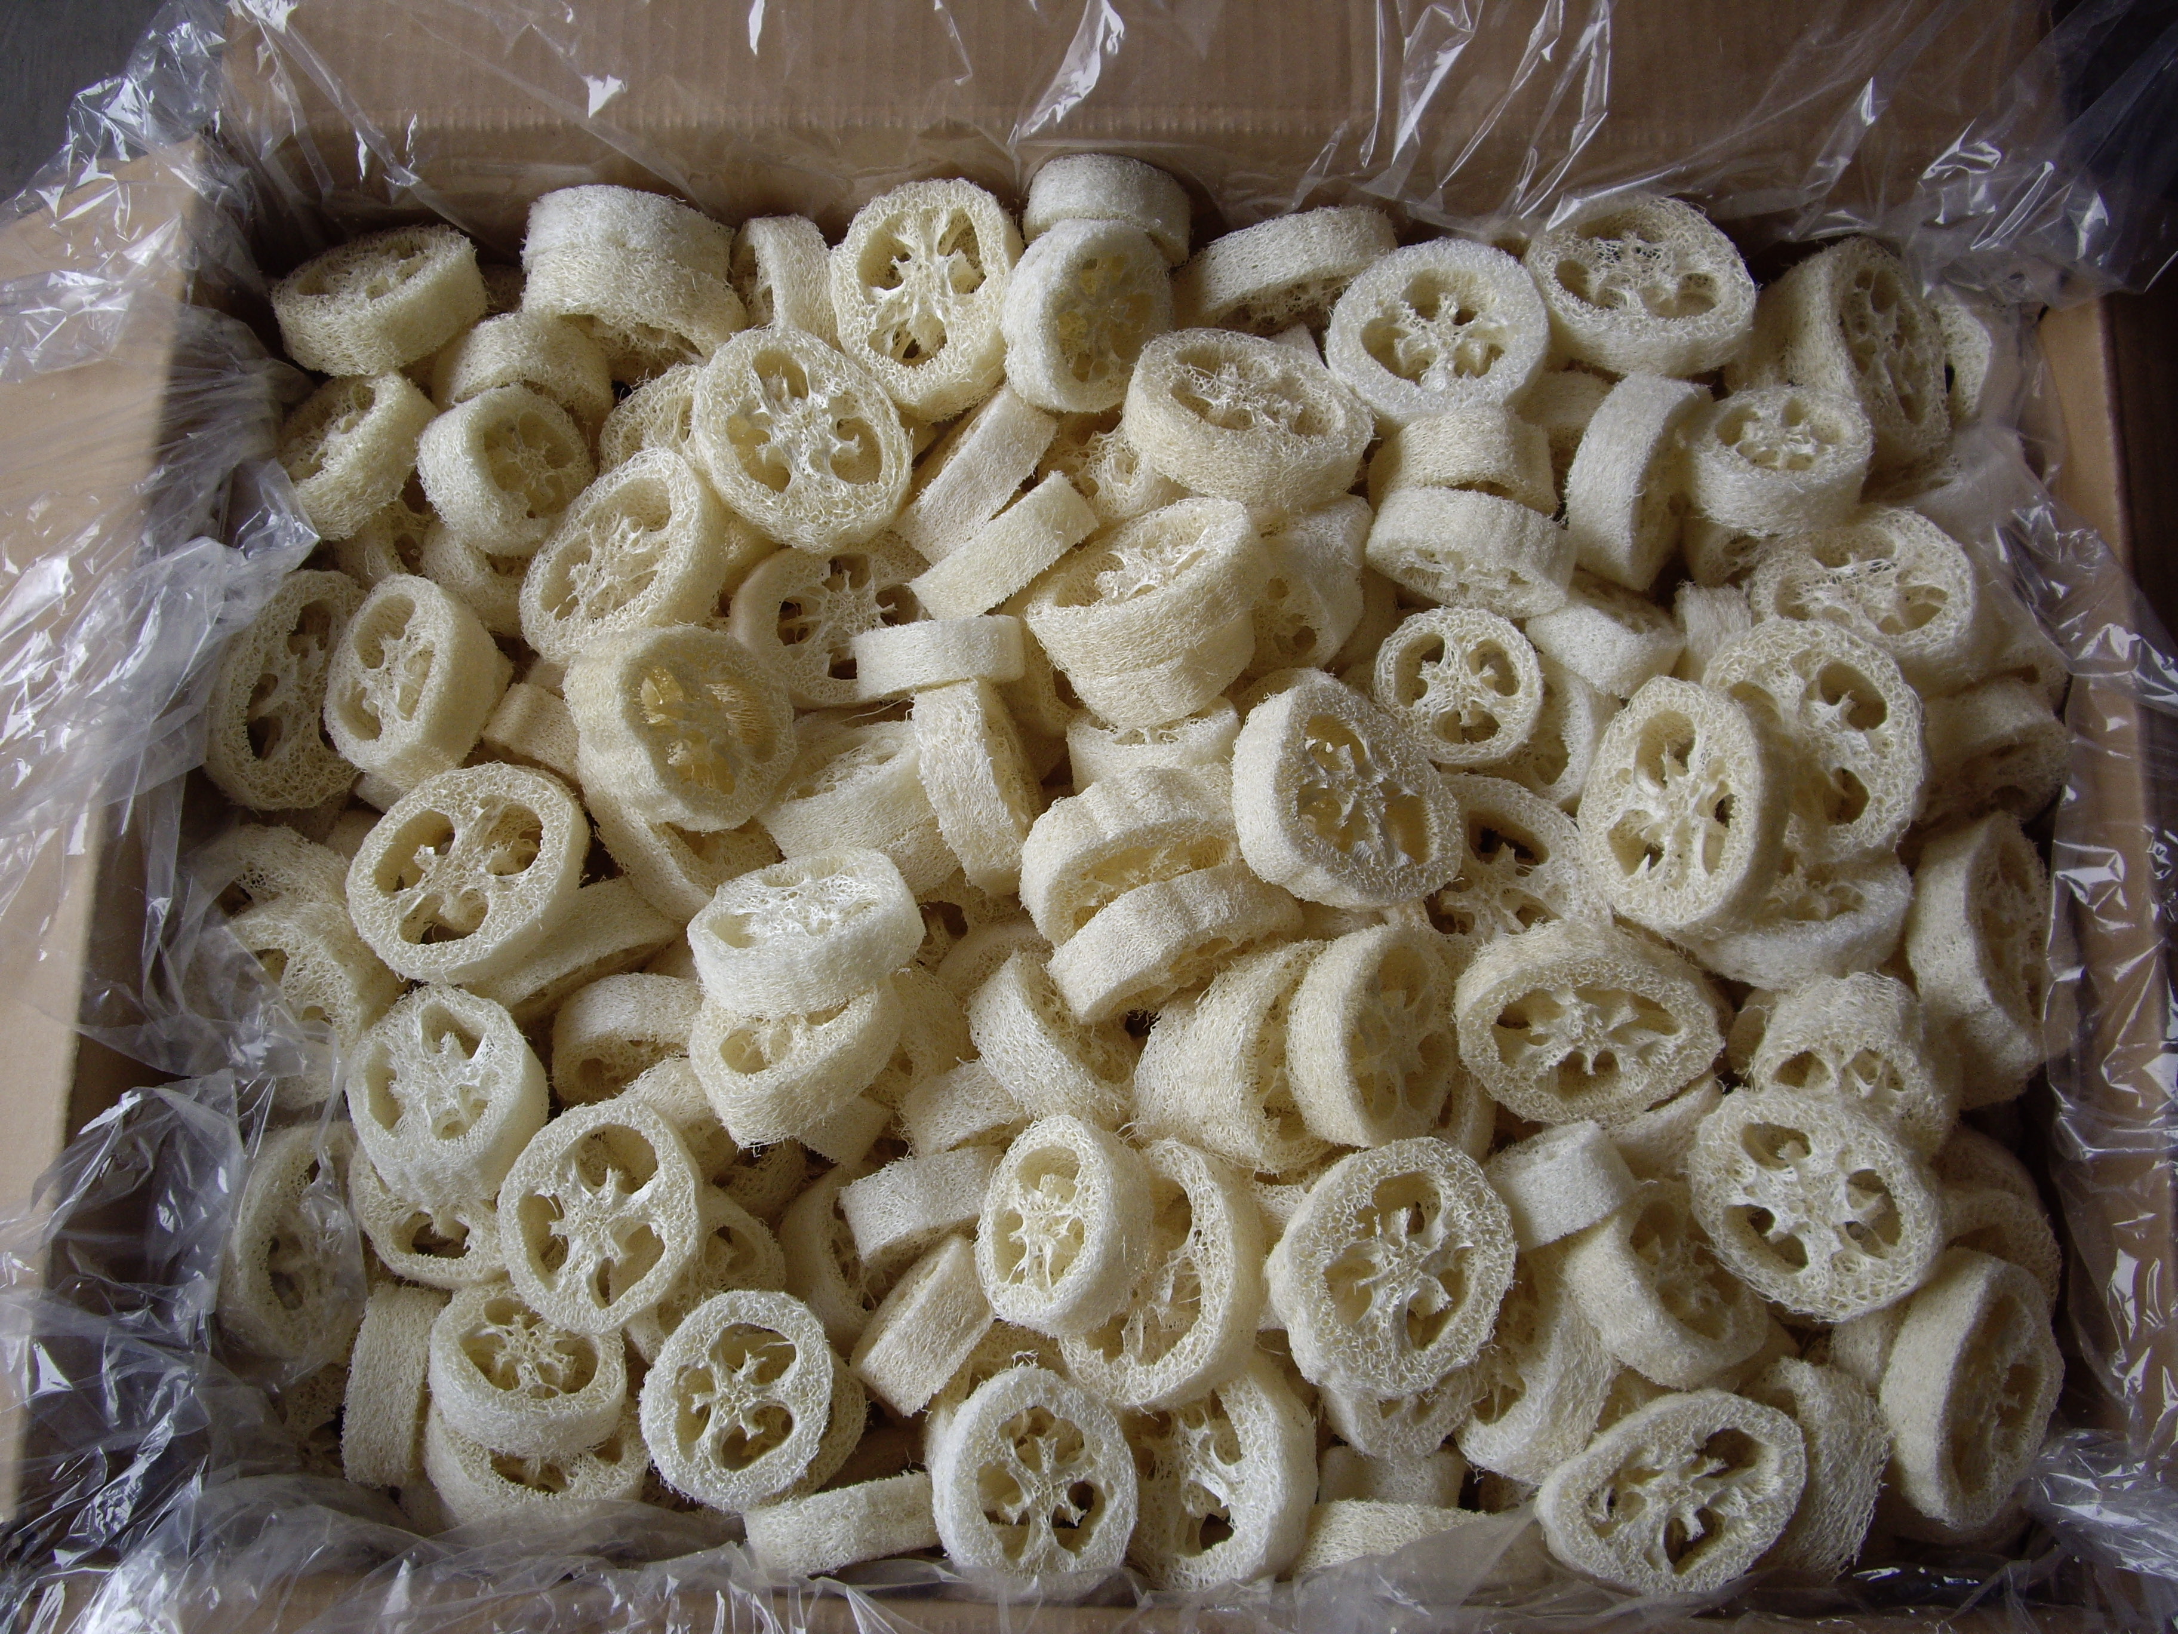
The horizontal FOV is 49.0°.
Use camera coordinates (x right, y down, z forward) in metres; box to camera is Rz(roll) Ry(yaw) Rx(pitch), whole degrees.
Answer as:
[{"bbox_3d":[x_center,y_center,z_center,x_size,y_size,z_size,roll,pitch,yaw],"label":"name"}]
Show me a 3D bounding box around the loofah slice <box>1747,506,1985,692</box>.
[{"bbox_3d":[0.234,-0.065,0.718,0.069,0.018,0.066,-1,46,18],"label":"loofah slice"}]

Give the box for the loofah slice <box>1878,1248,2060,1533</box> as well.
[{"bbox_3d":[0.241,0.158,0.654,0.067,0.021,0.076,20,74,-38],"label":"loofah slice"}]

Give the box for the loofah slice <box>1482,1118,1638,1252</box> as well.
[{"bbox_3d":[0.130,0.105,0.675,0.046,0.044,0.023,-27,90,6],"label":"loofah slice"}]

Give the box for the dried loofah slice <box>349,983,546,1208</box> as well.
[{"bbox_3d":[-0.179,0.078,0.665,0.050,0.022,0.058,-21,62,-16],"label":"dried loofah slice"}]

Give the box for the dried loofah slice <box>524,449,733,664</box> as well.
[{"bbox_3d":[-0.140,-0.075,0.730,0.058,0.020,0.079,14,66,30],"label":"dried loofah slice"}]

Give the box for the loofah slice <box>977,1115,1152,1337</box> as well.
[{"bbox_3d":[-0.007,0.115,0.666,0.052,0.018,0.060,-2,76,45],"label":"loofah slice"}]

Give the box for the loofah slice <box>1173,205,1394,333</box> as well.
[{"bbox_3d":[0.062,-0.171,0.747,0.066,0.064,0.020,-13,87,8],"label":"loofah slice"}]

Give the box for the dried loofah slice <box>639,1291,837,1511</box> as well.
[{"bbox_3d":[-0.098,0.163,0.667,0.053,0.019,0.060,19,69,-5],"label":"dried loofah slice"}]

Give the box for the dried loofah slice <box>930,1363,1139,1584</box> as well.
[{"bbox_3d":[-0.015,0.177,0.645,0.055,0.022,0.061,4,74,-17],"label":"dried loofah slice"}]

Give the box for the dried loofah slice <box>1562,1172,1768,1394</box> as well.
[{"bbox_3d":[0.162,0.133,0.675,0.054,0.018,0.058,-17,67,-44],"label":"dried loofah slice"}]

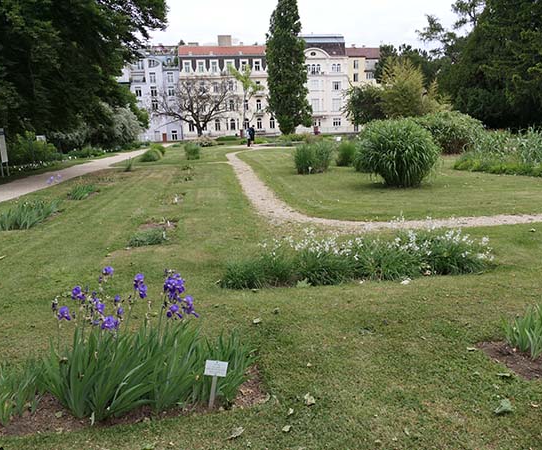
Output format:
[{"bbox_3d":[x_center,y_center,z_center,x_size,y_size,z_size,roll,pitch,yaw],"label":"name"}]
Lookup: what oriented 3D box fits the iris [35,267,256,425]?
[{"bbox_3d":[-0.698,0.607,2.705,1.100,0.750,0.520,-2,12,0],"label":"iris"}]

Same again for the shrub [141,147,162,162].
[{"bbox_3d":[-6.224,-3.700,24.422,1.100,0.680,1.050,-2,12,0],"label":"shrub"}]

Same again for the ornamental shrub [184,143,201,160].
[{"bbox_3d":[-4.073,-3.838,24.304,0.950,0.880,0.900,-2,12,0],"label":"ornamental shrub"}]

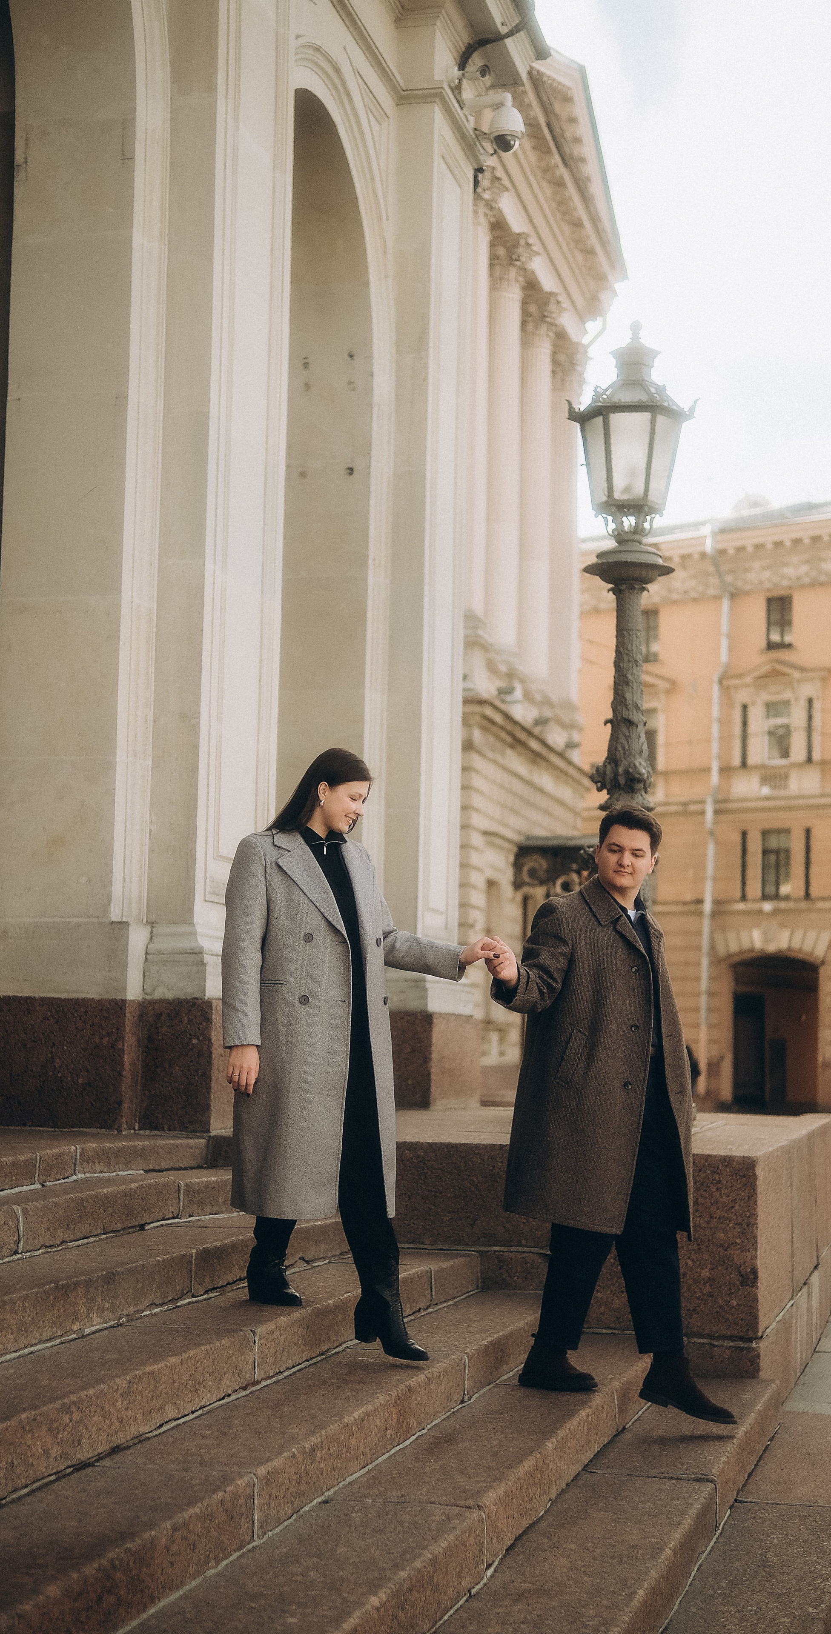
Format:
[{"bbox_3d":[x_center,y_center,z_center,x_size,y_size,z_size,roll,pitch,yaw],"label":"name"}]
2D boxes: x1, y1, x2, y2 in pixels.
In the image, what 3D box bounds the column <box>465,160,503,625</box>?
[{"bbox_3d":[0.839,-7.245,38.907,1.000,7.930,1.000,0,-6,13],"label":"column"}]

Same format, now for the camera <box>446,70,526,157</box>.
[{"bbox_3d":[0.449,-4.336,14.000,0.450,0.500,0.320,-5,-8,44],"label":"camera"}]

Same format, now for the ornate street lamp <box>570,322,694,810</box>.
[{"bbox_3d":[1.145,-0.551,12.198,0.760,4.330,0.760,0,-6,13],"label":"ornate street lamp"}]

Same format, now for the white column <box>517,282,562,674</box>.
[{"bbox_3d":[2.314,-6.596,45.043,1.000,7.930,1.000,0,-6,13],"label":"white column"}]

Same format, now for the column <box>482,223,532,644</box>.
[{"bbox_3d":[1.577,-6.920,41.975,1.000,7.930,1.000,0,-6,13],"label":"column"}]

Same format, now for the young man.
[{"bbox_3d":[0.595,0.915,6.970,0.660,1.860,0.580,-3,-7,35],"label":"young man"}]

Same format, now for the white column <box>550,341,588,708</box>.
[{"bbox_3d":[3.051,-6.272,48.112,1.000,7.930,1.000,0,-6,13],"label":"white column"}]

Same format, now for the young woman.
[{"bbox_3d":[-0.150,0.690,6.570,0.740,1.750,0.680,6,-8,-42],"label":"young woman"}]

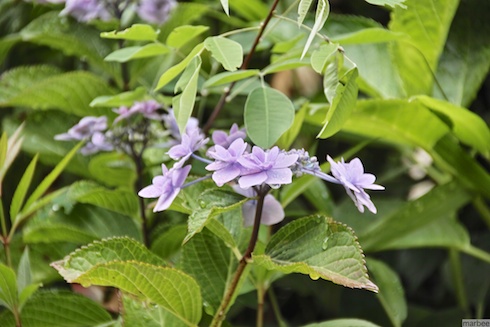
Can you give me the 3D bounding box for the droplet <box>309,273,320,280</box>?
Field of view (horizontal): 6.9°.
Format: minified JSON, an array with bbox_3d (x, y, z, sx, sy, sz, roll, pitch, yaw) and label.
[{"bbox_3d":[0.045,0.072,2.620,0.006,0.006,0.006,0,10,0],"label":"droplet"}]

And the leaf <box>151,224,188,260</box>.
[{"bbox_3d":[-0.054,0.056,2.920,0.032,0.030,0.020,0,10,0],"label":"leaf"}]

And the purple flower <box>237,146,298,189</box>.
[{"bbox_3d":[0.016,0.003,2.900,0.044,0.027,0.040,0,10,0],"label":"purple flower"}]

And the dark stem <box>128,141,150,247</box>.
[{"bbox_3d":[-0.077,0.022,3.000,0.012,0.080,0.010,-5,10,1],"label":"dark stem"}]

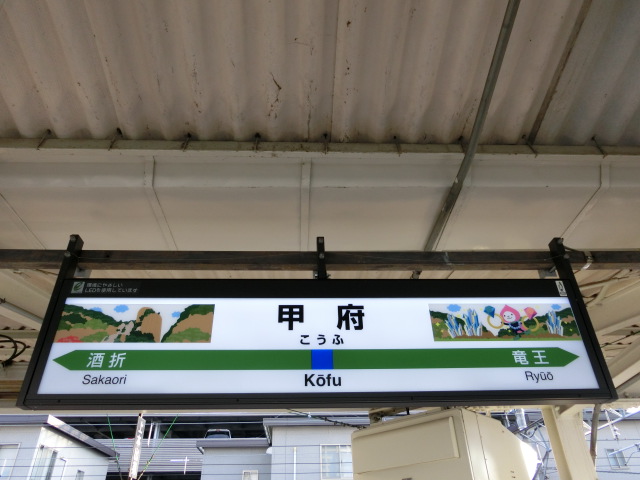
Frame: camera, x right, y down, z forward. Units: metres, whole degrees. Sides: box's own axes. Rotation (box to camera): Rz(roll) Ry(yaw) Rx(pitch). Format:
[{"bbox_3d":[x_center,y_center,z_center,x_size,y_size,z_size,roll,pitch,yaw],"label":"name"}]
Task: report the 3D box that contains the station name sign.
[{"bbox_3d":[0.011,0.370,1.733,2.050,0.482,0.070,0,-33,-2],"label":"station name sign"}]

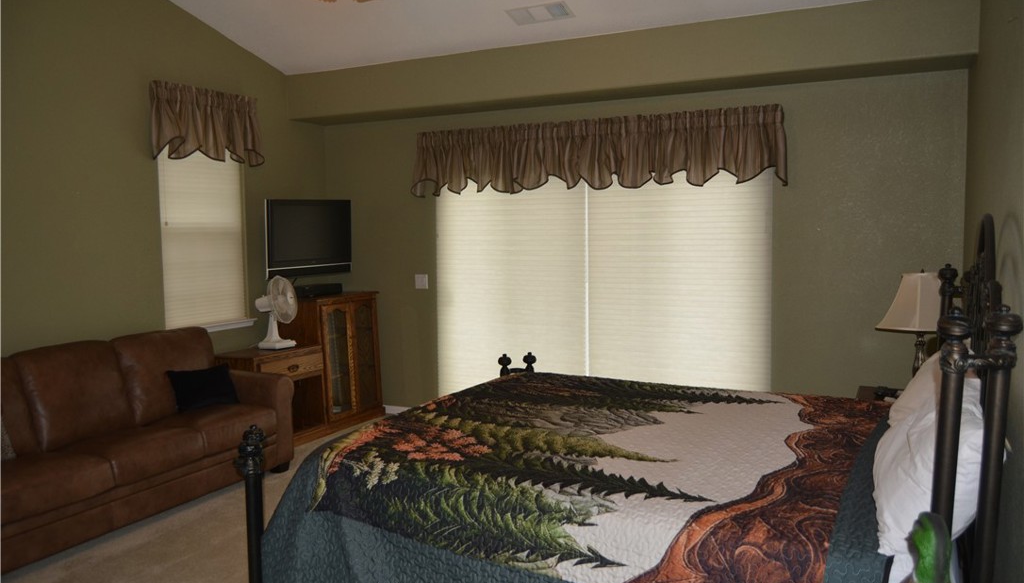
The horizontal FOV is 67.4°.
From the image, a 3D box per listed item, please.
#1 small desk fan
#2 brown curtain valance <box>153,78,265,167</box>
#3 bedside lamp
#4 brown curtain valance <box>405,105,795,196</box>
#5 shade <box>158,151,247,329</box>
[{"bbox_3d":[-1.689,0.145,5.533,0.310,0.515,0.340,1,5,19],"label":"small desk fan"},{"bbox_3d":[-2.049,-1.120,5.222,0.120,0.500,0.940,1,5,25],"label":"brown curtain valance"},{"bbox_3d":[2.084,0.219,3.913,0.455,0.650,0.455,1,5,25],"label":"bedside lamp"},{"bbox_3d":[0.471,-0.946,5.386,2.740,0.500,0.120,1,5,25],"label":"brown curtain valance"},{"bbox_3d":[-2.122,-0.388,5.301,0.110,1.250,0.760,1,5,25],"label":"shade"}]

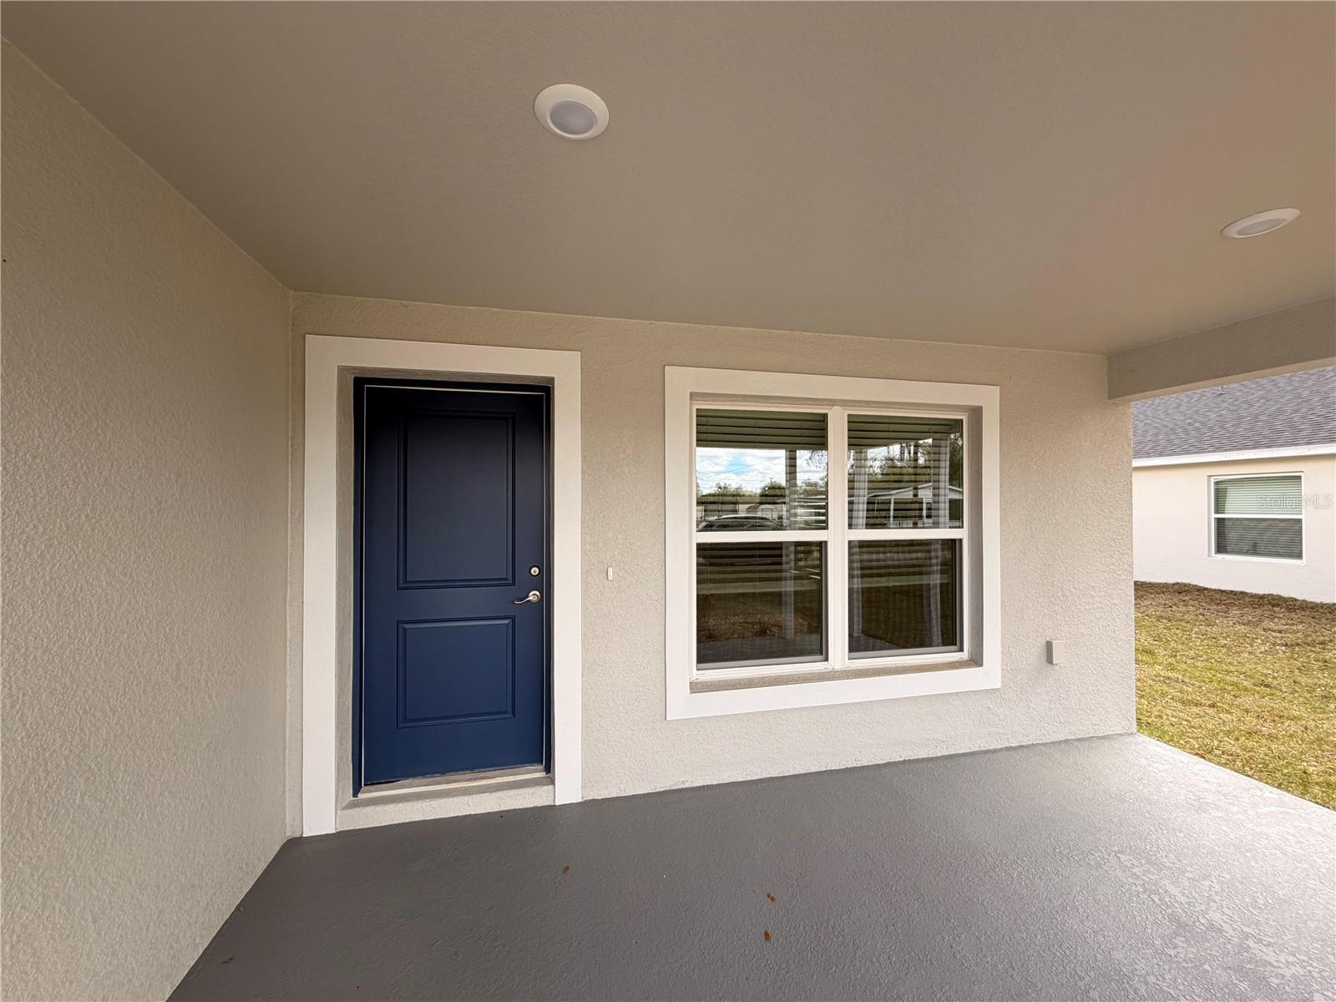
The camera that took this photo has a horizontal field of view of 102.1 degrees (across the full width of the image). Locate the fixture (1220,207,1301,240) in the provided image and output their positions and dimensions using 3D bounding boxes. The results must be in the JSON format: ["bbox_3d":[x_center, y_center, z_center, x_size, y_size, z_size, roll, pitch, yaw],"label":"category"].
[{"bbox_3d":[2.079,-0.967,1.896,0.188,0.027,0.188,0,-1,-13],"label":"fixture"}]

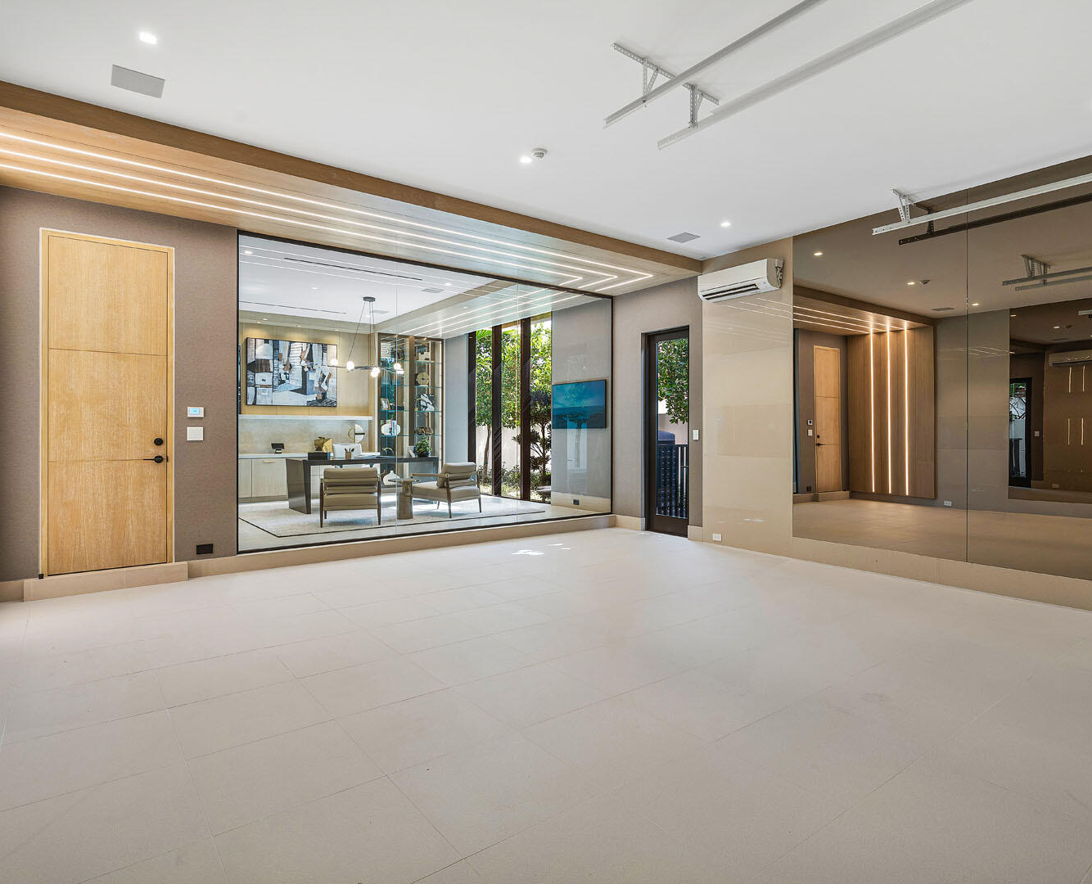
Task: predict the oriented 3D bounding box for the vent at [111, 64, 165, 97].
[{"bbox_3d":[-2.531,-2.230,3.884,0.272,0.030,0.268,0,1,-37],"label":"vent"}]

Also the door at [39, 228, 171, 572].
[{"bbox_3d":[-3.719,-0.310,5.334,0.915,2.804,0.090,0,1,-37],"label":"door"}]

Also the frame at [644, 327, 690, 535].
[{"bbox_3d":[1.613,-0.122,8.171,0.130,2.653,0.772,0,1,-37],"label":"frame"}]

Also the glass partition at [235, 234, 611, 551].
[{"bbox_3d":[-0.990,-0.485,7.417,4.891,3.080,0.090,0,1,-37],"label":"glass partition"}]

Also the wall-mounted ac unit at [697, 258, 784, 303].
[{"bbox_3d":[2.134,-1.782,6.959,0.230,0.305,0.895,0,1,-37],"label":"wall-mounted ac unit"}]

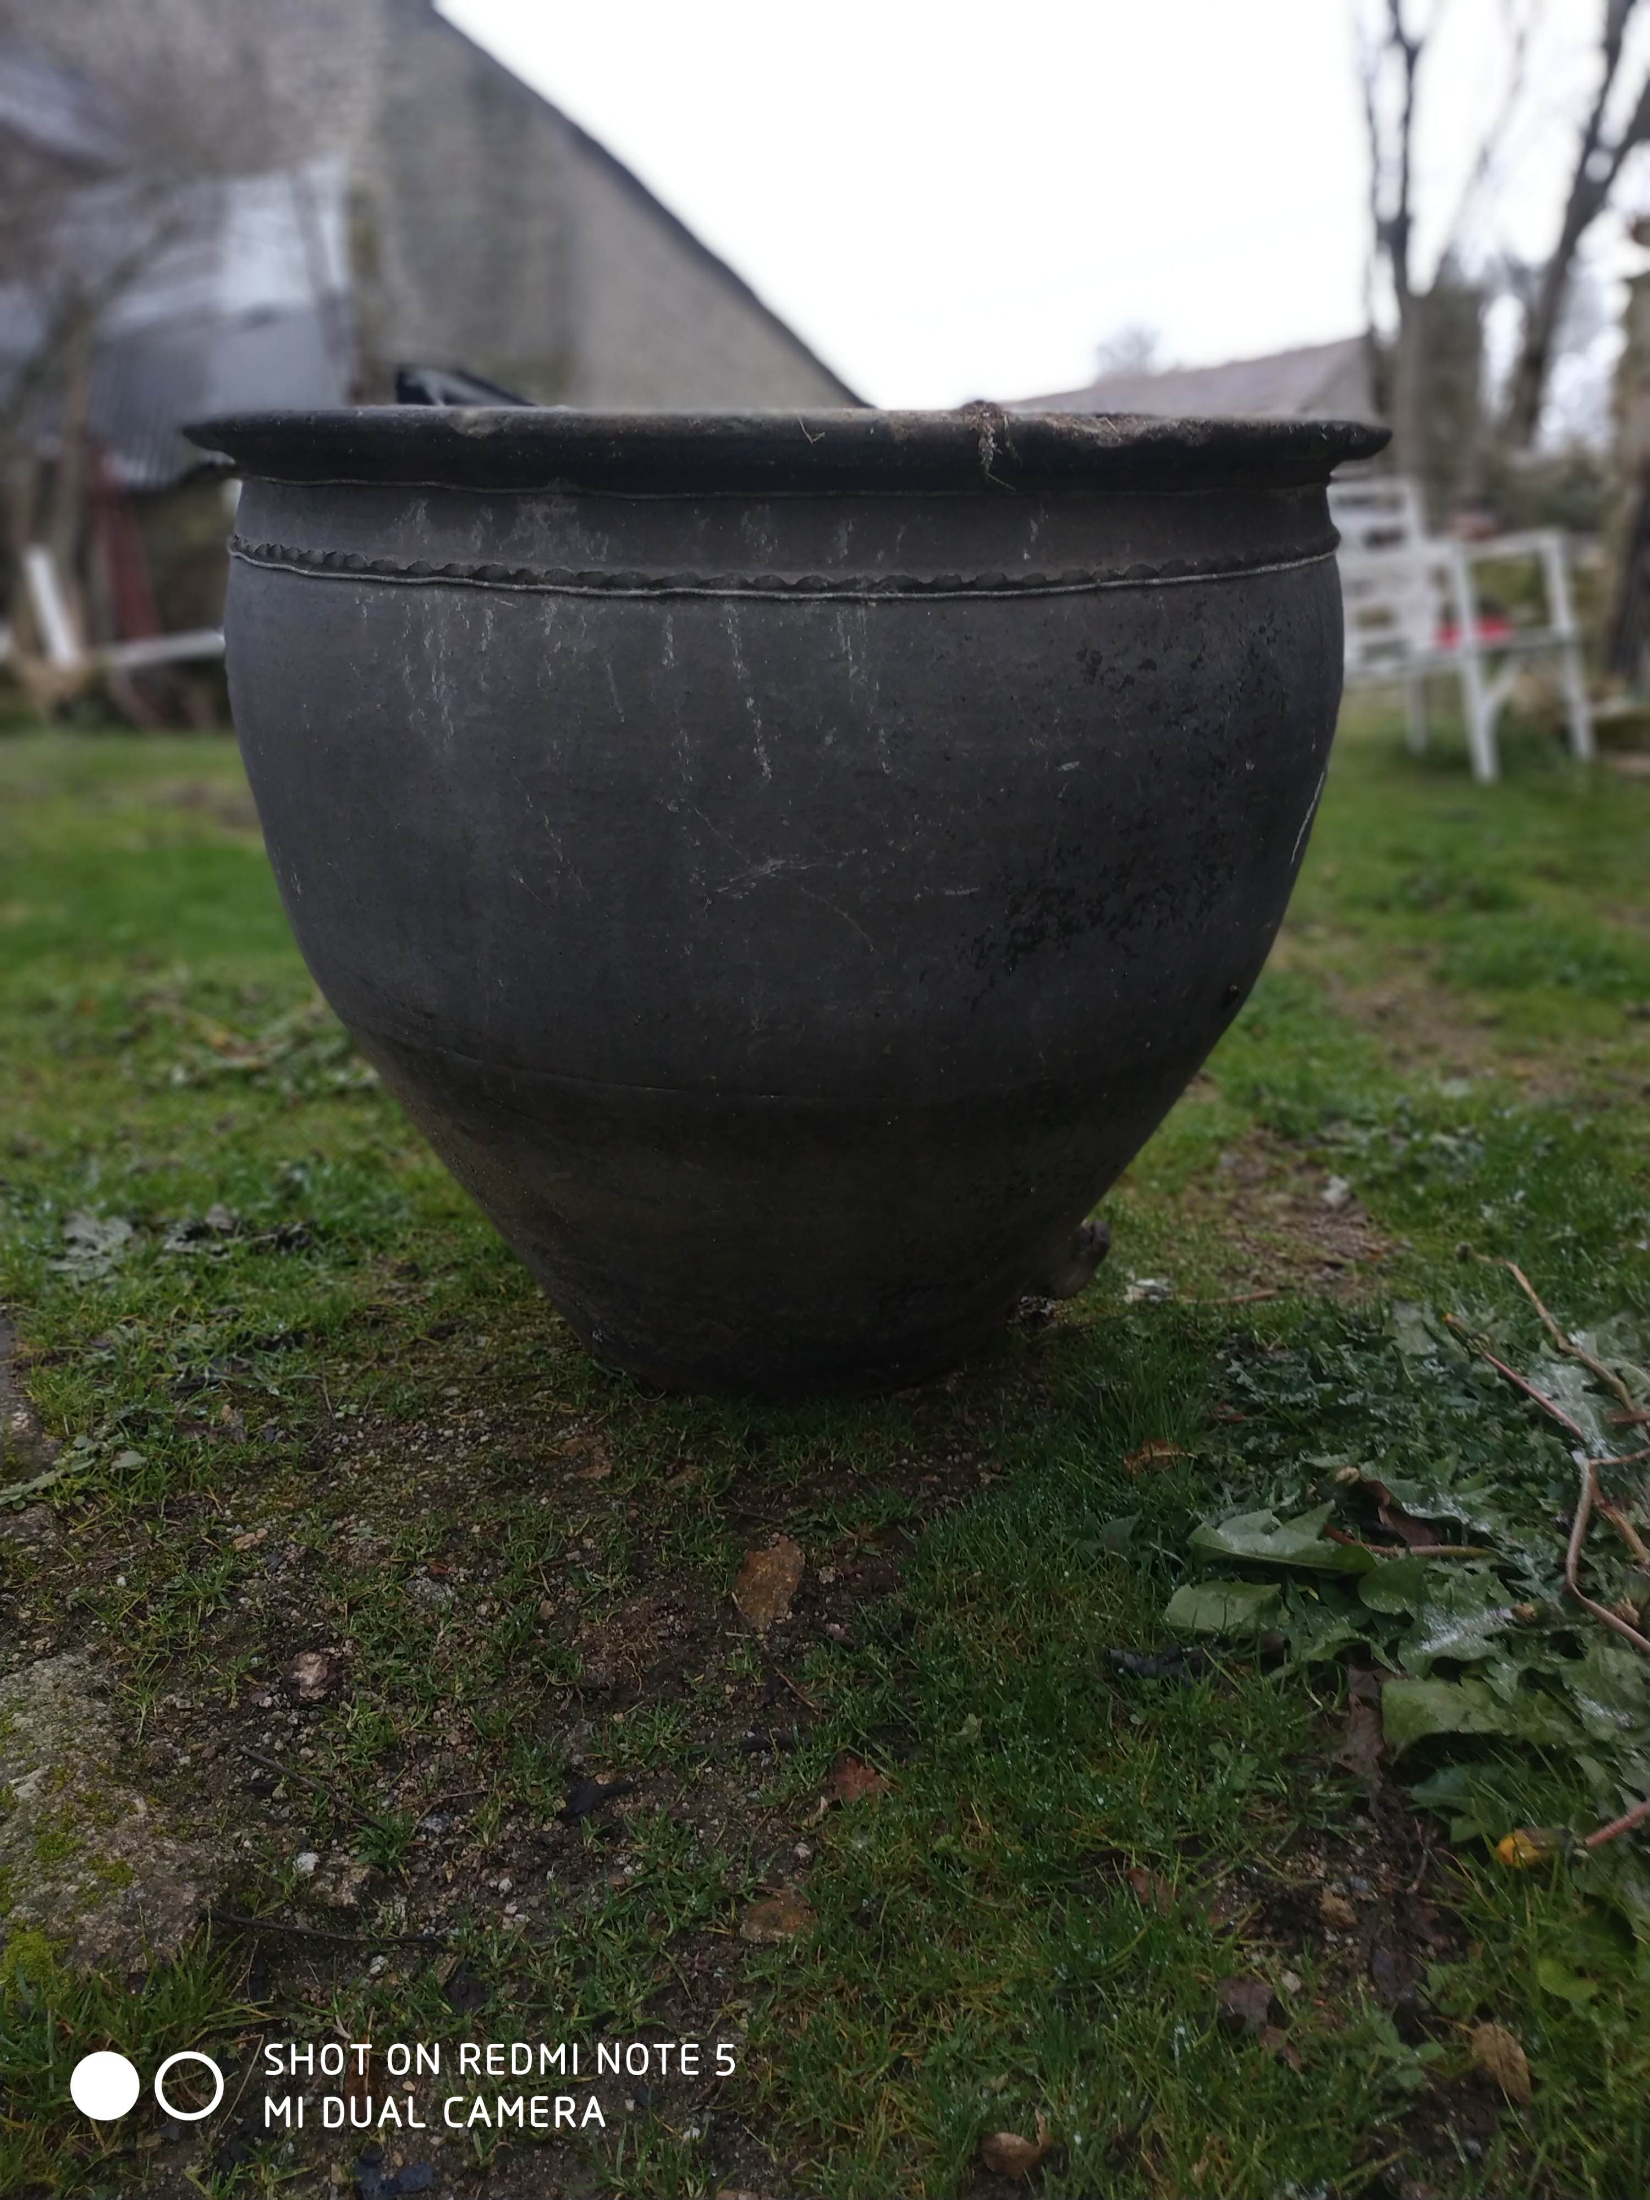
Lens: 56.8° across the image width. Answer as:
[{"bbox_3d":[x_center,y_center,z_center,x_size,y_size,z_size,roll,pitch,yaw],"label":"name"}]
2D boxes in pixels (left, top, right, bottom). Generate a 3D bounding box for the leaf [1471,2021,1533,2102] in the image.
[{"bbox_3d":[0.322,0.458,0.727,0.020,0.012,0.034,-4,25,-9],"label":"leaf"}]

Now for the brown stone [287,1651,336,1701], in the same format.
[{"bbox_3d":[-0.320,0.360,0.954,0.028,0.014,0.031,0,24,0],"label":"brown stone"}]

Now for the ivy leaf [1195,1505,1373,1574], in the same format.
[{"bbox_3d":[0.325,0.319,1.098,0.122,0.035,0.065,-2,23,-6],"label":"ivy leaf"}]

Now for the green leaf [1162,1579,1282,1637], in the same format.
[{"bbox_3d":[0.276,0.348,1.054,0.096,0.025,0.048,-6,23,-15],"label":"green leaf"}]

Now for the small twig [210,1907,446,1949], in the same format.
[{"bbox_3d":[-0.263,0.432,0.803,0.127,0.008,0.012,3,25,7],"label":"small twig"}]

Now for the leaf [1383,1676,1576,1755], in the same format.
[{"bbox_3d":[0.377,0.355,0.880,0.107,0.030,0.034,0,24,0],"label":"leaf"}]

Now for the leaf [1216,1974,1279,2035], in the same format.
[{"bbox_3d":[0.209,0.448,0.755,0.029,0.012,0.024,0,24,0],"label":"leaf"}]

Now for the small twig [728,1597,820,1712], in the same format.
[{"bbox_3d":[-0.037,0.381,1.052,0.012,0.009,0.131,-12,26,-28],"label":"small twig"}]

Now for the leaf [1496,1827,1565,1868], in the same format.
[{"bbox_3d":[0.407,0.428,0.874,0.046,0.025,0.024,-3,23,-7],"label":"leaf"}]

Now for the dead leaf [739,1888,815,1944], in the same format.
[{"bbox_3d":[-0.028,0.460,0.854,0.042,0.014,0.031,-7,24,-17],"label":"dead leaf"}]

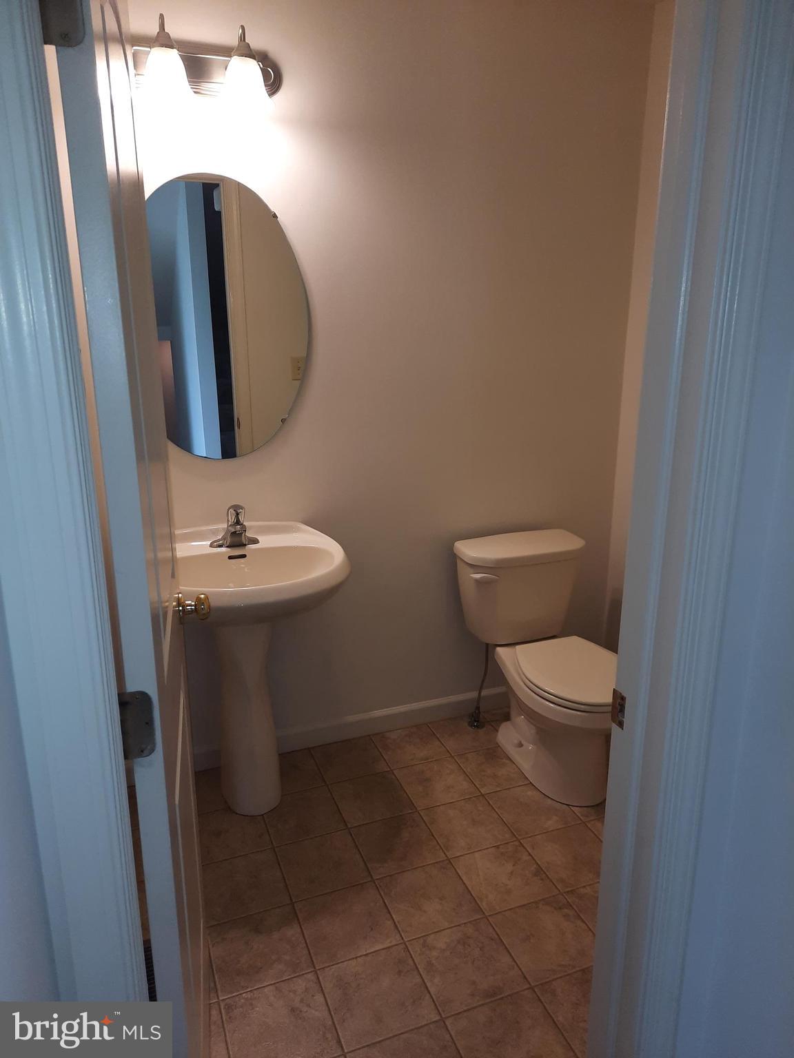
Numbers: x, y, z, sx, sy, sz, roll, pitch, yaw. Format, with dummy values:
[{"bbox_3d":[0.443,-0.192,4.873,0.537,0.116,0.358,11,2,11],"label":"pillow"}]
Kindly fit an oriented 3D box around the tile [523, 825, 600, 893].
[{"bbox_3d":[0.511,0.946,2.212,0.225,0.010,0.225,-6,18,-20],"label":"tile"}]

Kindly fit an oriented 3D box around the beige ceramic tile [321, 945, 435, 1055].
[{"bbox_3d":[-0.045,1.091,1.787,0.227,0.010,0.227,-6,18,-20],"label":"beige ceramic tile"}]

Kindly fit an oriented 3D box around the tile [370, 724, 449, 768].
[{"bbox_3d":[0.051,0.794,2.772,0.227,0.010,0.227,-6,18,-20],"label":"tile"}]

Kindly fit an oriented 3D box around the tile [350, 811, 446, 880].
[{"bbox_3d":[0.002,0.932,2.257,0.225,0.010,0.225,-6,18,-20],"label":"tile"}]

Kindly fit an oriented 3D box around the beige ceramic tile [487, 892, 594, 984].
[{"bbox_3d":[0.381,1.032,1.929,0.225,0.010,0.225,-6,18,-20],"label":"beige ceramic tile"}]

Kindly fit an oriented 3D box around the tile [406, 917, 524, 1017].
[{"bbox_3d":[0.170,1.067,1.867,0.227,0.010,0.227,-6,18,-20],"label":"tile"}]

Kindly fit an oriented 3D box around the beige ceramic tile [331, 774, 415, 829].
[{"bbox_3d":[-0.081,0.880,2.485,0.227,0.010,0.227,-6,18,-20],"label":"beige ceramic tile"}]

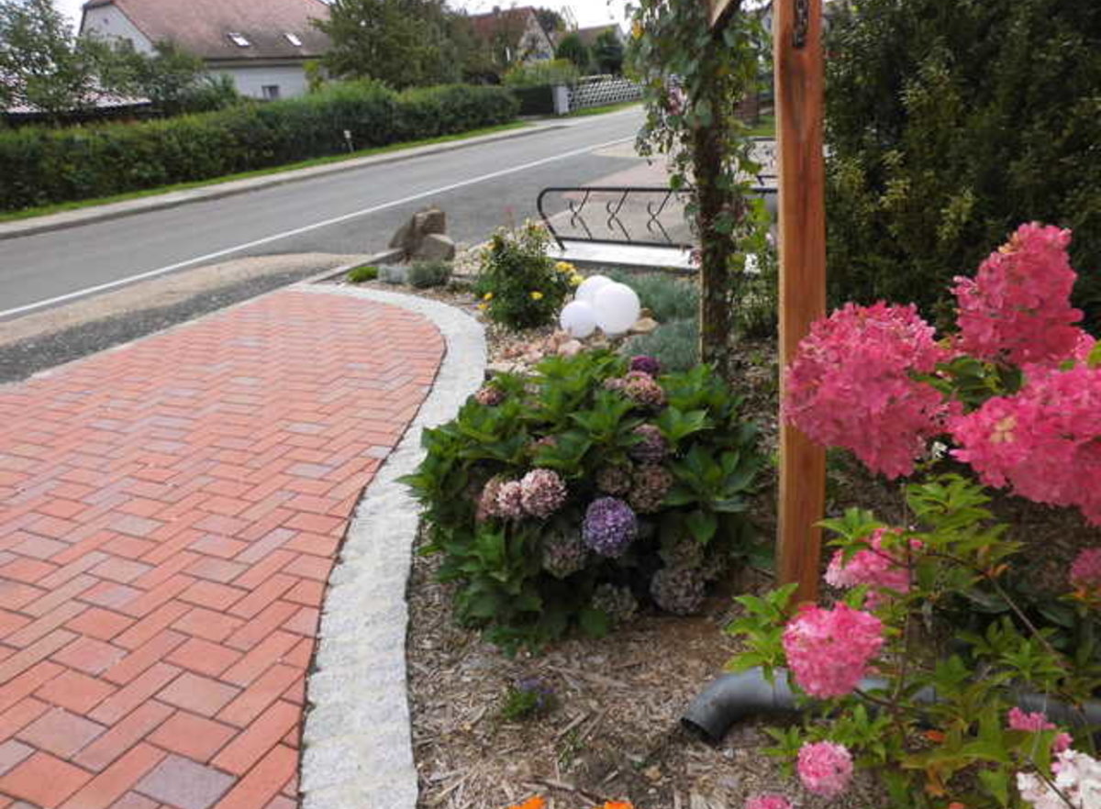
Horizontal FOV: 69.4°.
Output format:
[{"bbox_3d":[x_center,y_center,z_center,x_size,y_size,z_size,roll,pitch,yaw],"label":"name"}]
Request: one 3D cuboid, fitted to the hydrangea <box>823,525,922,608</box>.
[{"bbox_3d":[0.586,0.297,1.450,0.165,0.140,0.150,3,23,23],"label":"hydrangea"}]

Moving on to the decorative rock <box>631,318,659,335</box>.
[{"bbox_3d":[0.490,-0.419,4.216,0.168,0.075,0.143,-6,22,0],"label":"decorative rock"}]

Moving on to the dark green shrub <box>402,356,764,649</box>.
[{"bbox_3d":[0.070,0.175,2.080,0.920,0.580,0.840,-6,22,0],"label":"dark green shrub"}]

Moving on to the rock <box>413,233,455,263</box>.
[{"bbox_3d":[-0.966,-1.298,6.591,0.342,0.236,0.291,-6,22,0],"label":"rock"}]

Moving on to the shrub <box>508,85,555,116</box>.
[{"bbox_3d":[-0.765,-12.985,34.000,2.000,1.200,1.000,6,25,27],"label":"shrub"}]

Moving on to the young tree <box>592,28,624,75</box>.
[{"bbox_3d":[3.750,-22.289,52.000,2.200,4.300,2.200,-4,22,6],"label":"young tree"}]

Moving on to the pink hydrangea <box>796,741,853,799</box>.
[{"bbox_3d":[0.428,0.569,1.238,0.088,0.088,0.085,-6,22,0],"label":"pink hydrangea"}]

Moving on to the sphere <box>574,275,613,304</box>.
[{"bbox_3d":[0.268,-0.589,4.420,0.258,0.258,0.258,-5,22,4],"label":"sphere"}]

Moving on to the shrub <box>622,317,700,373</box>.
[{"bbox_3d":[0.506,-0.267,3.604,0.374,0.226,0.374,-6,22,0],"label":"shrub"}]

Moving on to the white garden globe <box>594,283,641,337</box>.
[{"bbox_3d":[0.337,-0.511,4.200,0.268,0.268,0.268,-4,22,5],"label":"white garden globe"}]

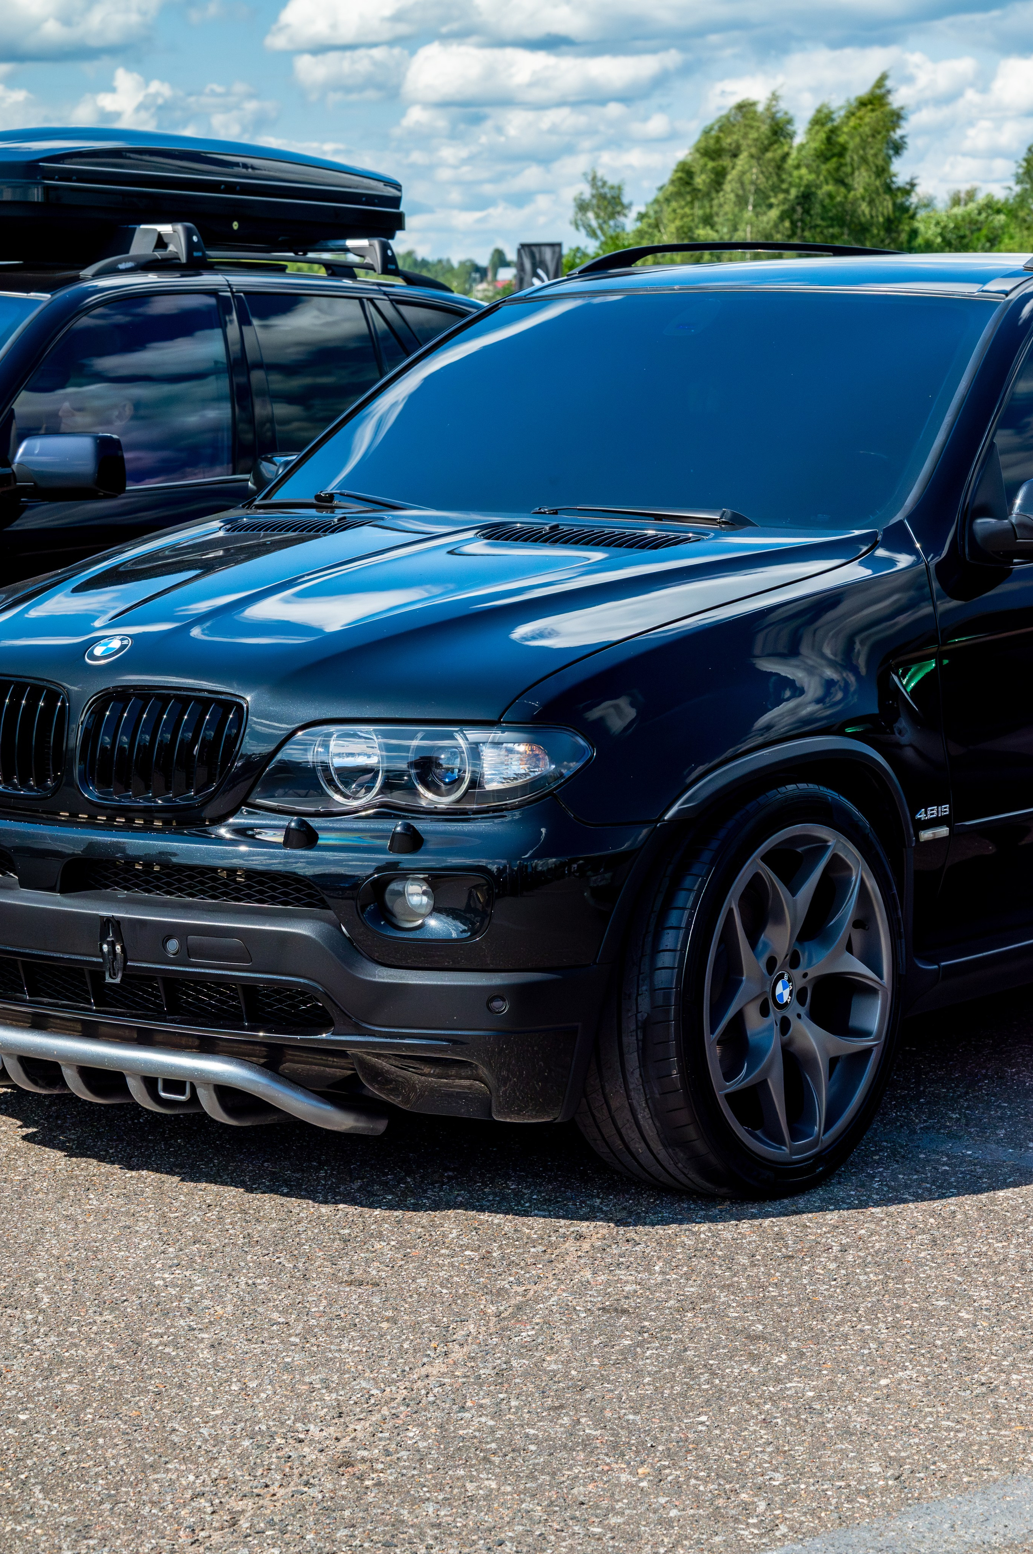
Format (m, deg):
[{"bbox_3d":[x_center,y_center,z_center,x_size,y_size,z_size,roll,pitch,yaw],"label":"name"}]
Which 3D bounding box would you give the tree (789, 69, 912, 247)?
[{"bbox_3d":[12.507,-21.497,137.813,4.919,9.685,4.919,1,8,5],"label":"tree"}]

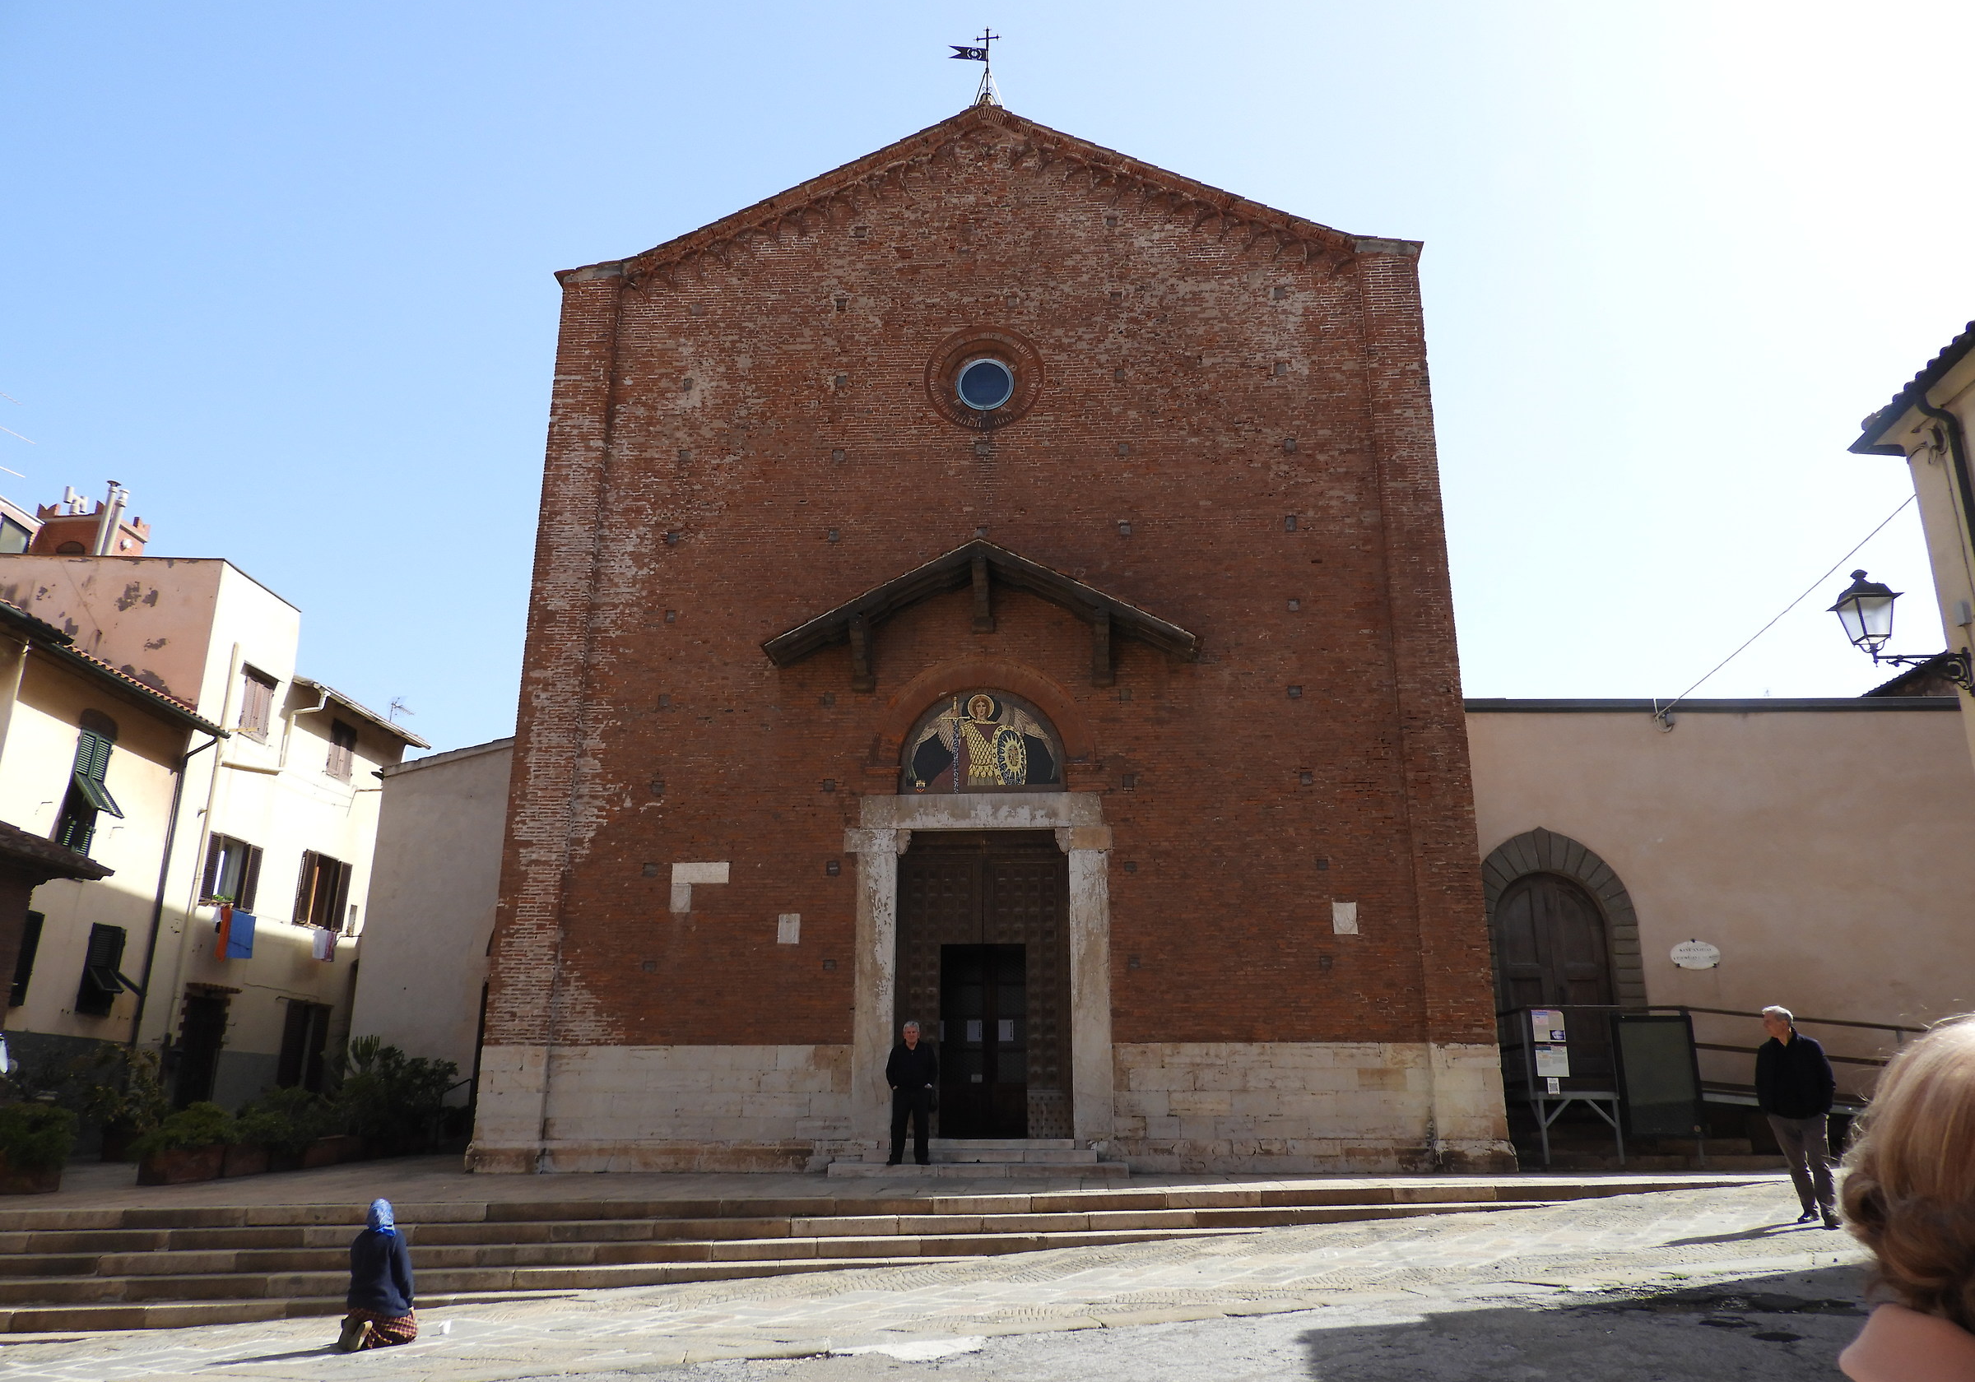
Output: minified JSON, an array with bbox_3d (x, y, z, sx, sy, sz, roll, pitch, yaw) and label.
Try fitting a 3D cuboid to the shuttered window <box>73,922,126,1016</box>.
[{"bbox_3d":[-12.546,3.985,19.519,0.240,1.242,0.936,2,-17,-6],"label":"shuttered window"}]

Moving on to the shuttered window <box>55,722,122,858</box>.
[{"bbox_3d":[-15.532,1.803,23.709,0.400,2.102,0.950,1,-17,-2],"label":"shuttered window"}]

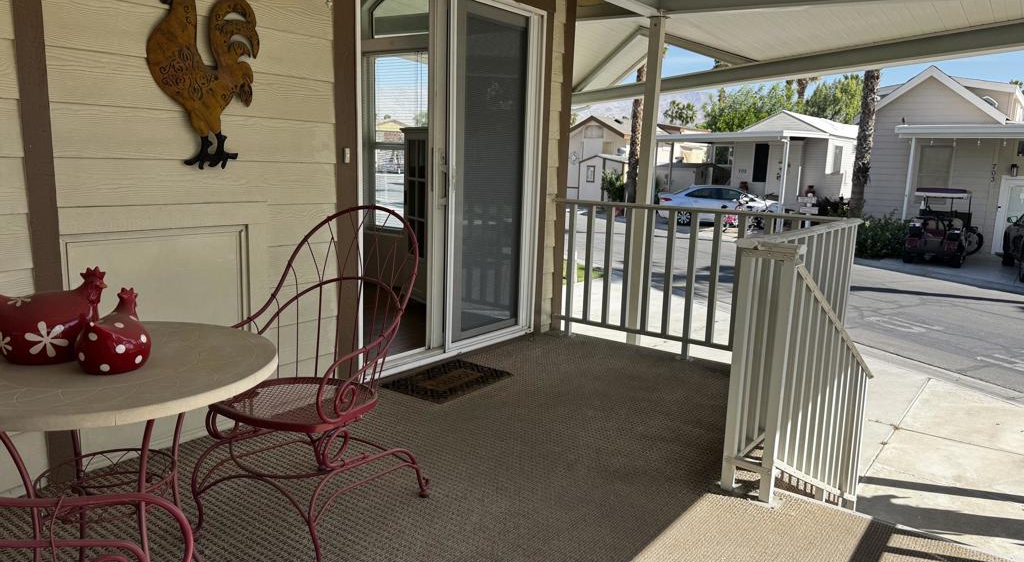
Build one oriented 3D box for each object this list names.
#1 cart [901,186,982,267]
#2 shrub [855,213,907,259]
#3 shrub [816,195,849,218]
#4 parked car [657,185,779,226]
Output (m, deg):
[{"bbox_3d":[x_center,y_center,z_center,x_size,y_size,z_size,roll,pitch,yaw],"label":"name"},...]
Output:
[{"bbox_3d":[10.209,-1.322,16.910,1.200,1.770,2.400,8,12,34],"label":"cart"},{"bbox_3d":[9.196,-1.115,17.633,1.250,1.060,1.100,9,12,36],"label":"shrub"},{"bbox_3d":[9.980,-1.969,22.339,1.150,1.280,1.100,9,12,36],"label":"shrub"},{"bbox_3d":[7.663,-2.784,26.298,4.600,1.450,1.810,5,10,17],"label":"parked car"}]

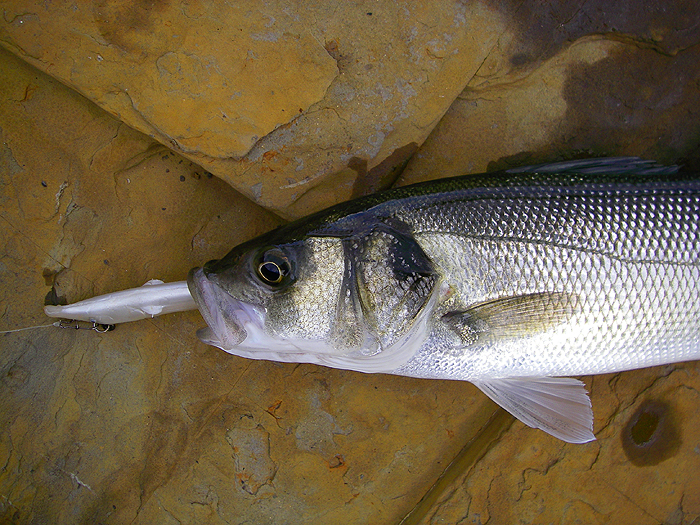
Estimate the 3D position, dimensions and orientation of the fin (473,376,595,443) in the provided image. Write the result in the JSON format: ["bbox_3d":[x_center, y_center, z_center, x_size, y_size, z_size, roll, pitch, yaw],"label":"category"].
[{"bbox_3d":[0.103,0.082,0.432,0.076,0.012,0.037,15,81,2],"label":"fin"}]

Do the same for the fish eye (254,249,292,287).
[{"bbox_3d":[-0.043,0.003,0.435,0.021,0.010,0.021,0,80,9],"label":"fish eye"}]

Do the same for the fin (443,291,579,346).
[{"bbox_3d":[0.089,0.031,0.422,0.075,0.010,0.025,-7,80,-1],"label":"fin"}]

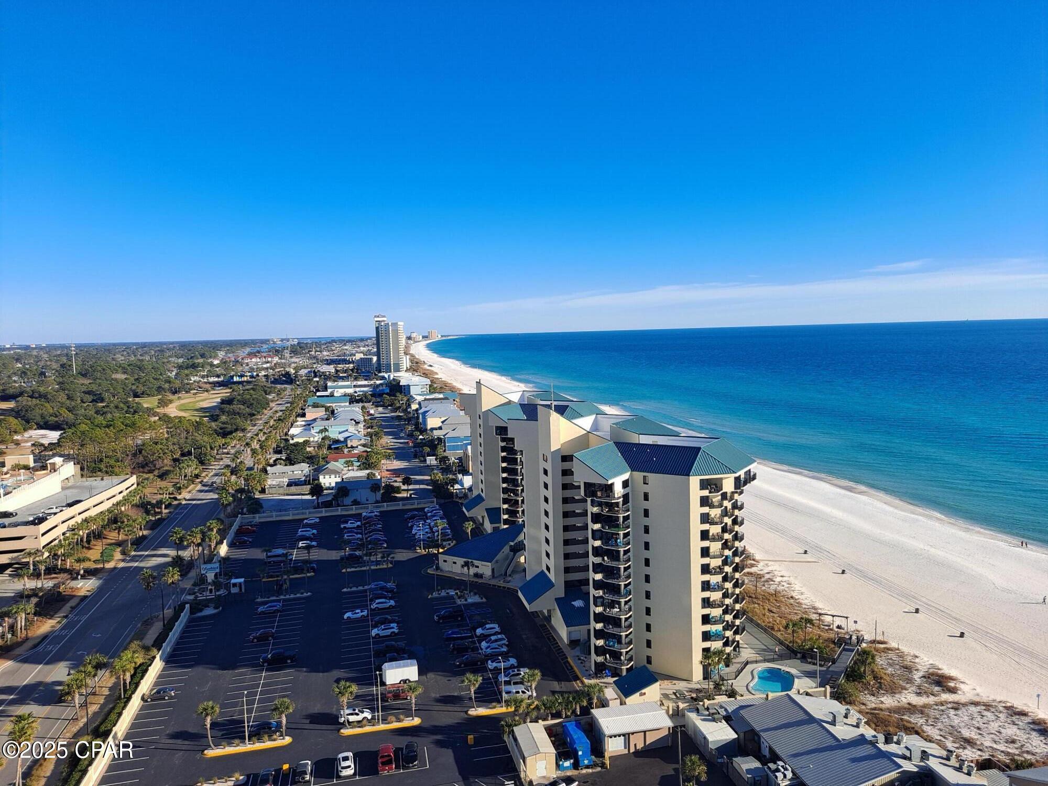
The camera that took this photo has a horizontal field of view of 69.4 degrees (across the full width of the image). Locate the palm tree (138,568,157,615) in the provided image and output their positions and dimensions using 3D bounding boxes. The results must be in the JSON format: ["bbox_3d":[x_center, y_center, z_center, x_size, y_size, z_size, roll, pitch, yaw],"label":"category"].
[{"bbox_3d":[-77.148,41.482,155.683,4.030,10.870,4.030,-3,5,-13],"label":"palm tree"}]

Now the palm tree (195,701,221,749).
[{"bbox_3d":[-43.155,45.377,103.356,3.300,6.850,3.300,-2,5,0],"label":"palm tree"}]

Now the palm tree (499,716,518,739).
[{"bbox_3d":[-1.998,45.956,103.408,2.682,3.406,2.682,-2,5,0],"label":"palm tree"}]

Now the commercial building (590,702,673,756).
[{"bbox_3d":[15.082,46.737,106.278,9.600,3.350,7.300,-3,5,-12],"label":"commercial building"}]

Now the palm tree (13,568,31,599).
[{"bbox_3d":[-111.813,42.150,168.757,3.700,6.300,3.700,-2,5,0],"label":"palm tree"}]

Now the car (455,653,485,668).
[{"bbox_3d":[-8.983,45.073,127.677,4.850,1.470,1.840,-3,5,-14],"label":"car"}]

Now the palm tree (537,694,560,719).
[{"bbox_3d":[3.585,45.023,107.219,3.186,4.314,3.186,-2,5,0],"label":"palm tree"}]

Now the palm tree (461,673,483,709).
[{"bbox_3d":[-7.598,44.327,112.188,3.030,5.516,3.030,-2,5,0],"label":"palm tree"}]

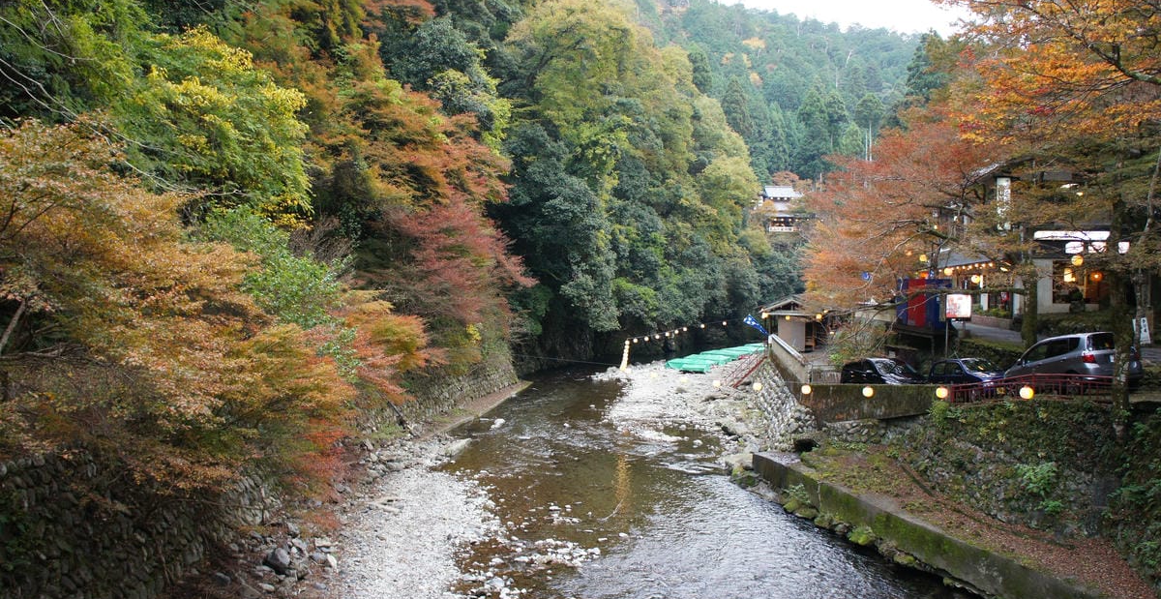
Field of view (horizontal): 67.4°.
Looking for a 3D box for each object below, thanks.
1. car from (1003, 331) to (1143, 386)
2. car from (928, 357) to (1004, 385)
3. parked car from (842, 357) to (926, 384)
[{"bbox_3d":[13.450,1.870,23.970,1.675,1.520,3.830,0,-8,-8],"label":"car"},{"bbox_3d":[13.520,2.800,30.100,1.460,1.450,3.380,0,-3,-12],"label":"car"},{"bbox_3d":[11.200,2.850,31.800,1.710,1.440,4.450,0,-1,-8],"label":"parked car"}]

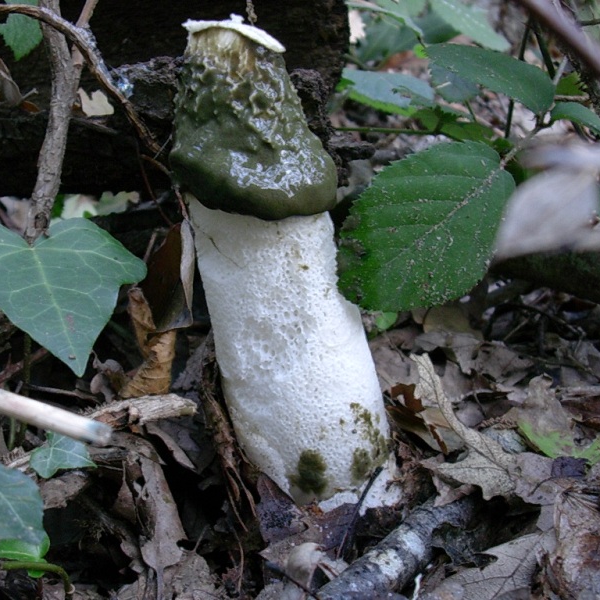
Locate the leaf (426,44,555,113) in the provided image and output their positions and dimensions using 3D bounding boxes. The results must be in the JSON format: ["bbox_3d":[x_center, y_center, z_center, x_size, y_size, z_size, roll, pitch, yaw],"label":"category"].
[{"bbox_3d":[0.059,-0.068,0.320,0.043,0.007,0.028,28,37,25],"label":"leaf"}]

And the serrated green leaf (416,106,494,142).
[{"bbox_3d":[0.053,-0.060,0.355,0.030,0.006,0.022,12,33,20],"label":"serrated green leaf"}]

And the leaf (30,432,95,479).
[{"bbox_3d":[-0.072,0.047,0.315,0.018,0.004,0.020,-19,47,-27],"label":"leaf"}]

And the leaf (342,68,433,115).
[{"bbox_3d":[0.030,-0.073,0.365,0.033,0.006,0.024,11,32,18],"label":"leaf"}]

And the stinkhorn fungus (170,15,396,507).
[{"bbox_3d":[-0.003,-0.007,0.291,0.047,0.139,0.046,-11,12,0],"label":"stinkhorn fungus"}]

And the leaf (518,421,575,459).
[{"bbox_3d":[0.079,0.045,0.335,0.018,0.005,0.018,13,33,21],"label":"leaf"}]

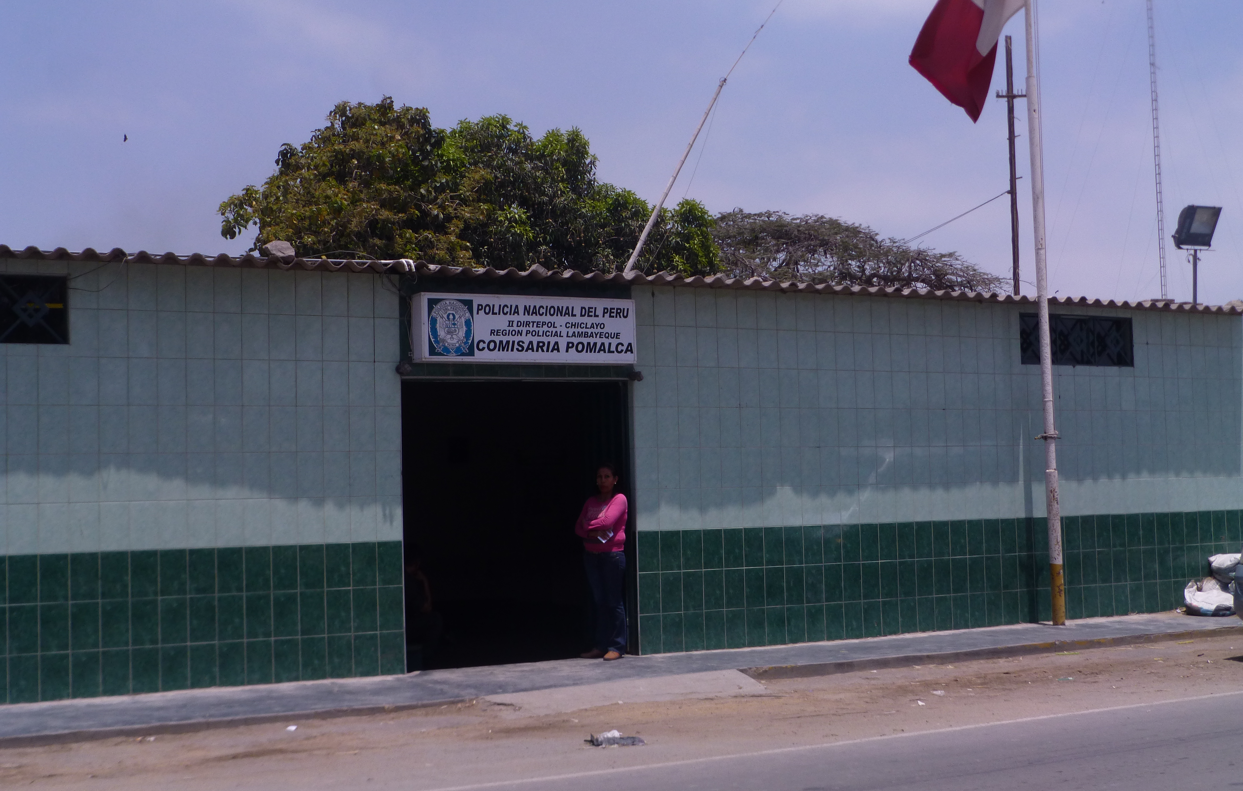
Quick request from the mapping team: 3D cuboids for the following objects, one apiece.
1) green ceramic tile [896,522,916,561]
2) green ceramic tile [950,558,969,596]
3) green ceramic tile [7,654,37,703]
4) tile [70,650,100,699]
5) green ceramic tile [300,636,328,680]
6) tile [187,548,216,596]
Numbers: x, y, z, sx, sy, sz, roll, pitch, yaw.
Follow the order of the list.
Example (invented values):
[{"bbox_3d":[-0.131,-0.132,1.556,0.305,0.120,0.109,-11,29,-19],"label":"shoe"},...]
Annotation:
[{"bbox_3d":[2.523,1.290,14.948,0.198,0.330,0.010,0,-4,-29],"label":"green ceramic tile"},{"bbox_3d":[3.033,1.616,15.148,0.200,0.330,0.010,1,-4,-30],"label":"green ceramic tile"},{"bbox_3d":[-3.995,1.890,11.259,0.201,0.317,0.009,1,-4,-30],"label":"green ceramic tile"},{"bbox_3d":[-3.612,1.884,11.377,0.199,0.319,0.010,0,-4,-29],"label":"tile"},{"bbox_3d":[-2.190,1.870,12.017,0.198,0.306,0.010,1,-4,-30],"label":"green ceramic tile"},{"bbox_3d":[-2.960,1.241,11.910,0.201,0.332,0.009,1,-4,-30],"label":"tile"}]

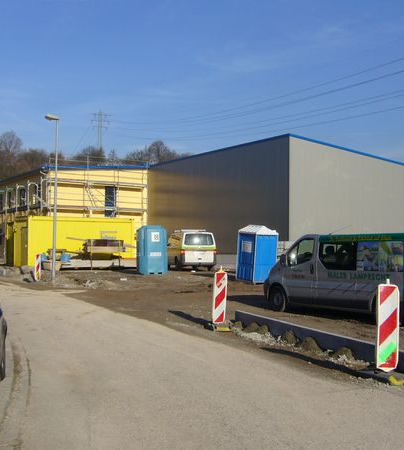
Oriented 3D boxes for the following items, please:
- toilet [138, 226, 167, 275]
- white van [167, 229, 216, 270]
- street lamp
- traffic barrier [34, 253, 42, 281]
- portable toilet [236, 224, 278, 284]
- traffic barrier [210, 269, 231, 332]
[{"bbox_3d":[-2.400,1.200,28.400,1.150,2.270,1.150,1,-2,-22],"label":"toilet"},{"bbox_3d":[-0.630,1.360,33.100,1.920,2.080,4.900,1,-2,-13],"label":"white van"},{"bbox_3d":[-5.360,-0.940,21.750,0.560,6.100,0.240,2,-2,-26],"label":"street lamp"},{"bbox_3d":[-6.250,1.600,23.200,0.300,1.100,0.250,1,-2,-9],"label":"traffic barrier"},{"bbox_3d":[2.270,1.150,24.700,1.160,2.300,1.160,5,-2,-35],"label":"portable toilet"},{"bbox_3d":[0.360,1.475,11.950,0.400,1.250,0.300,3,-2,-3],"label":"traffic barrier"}]

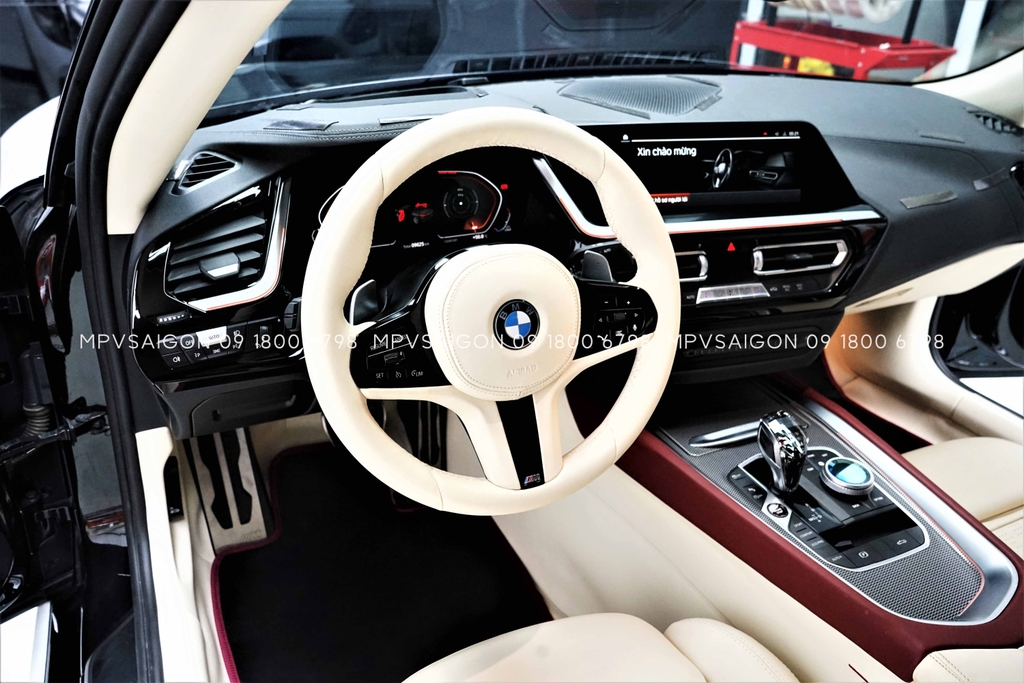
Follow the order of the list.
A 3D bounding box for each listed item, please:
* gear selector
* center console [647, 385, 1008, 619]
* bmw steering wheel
[{"bbox_3d":[0.309,0.128,0.909,0.042,0.085,0.053,-10,17,-26],"label":"gear selector"},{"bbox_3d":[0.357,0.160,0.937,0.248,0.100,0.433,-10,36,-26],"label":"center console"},{"bbox_3d":[-0.010,-0.025,0.738,0.368,0.368,0.088,-10,10,-23],"label":"bmw steering wheel"}]

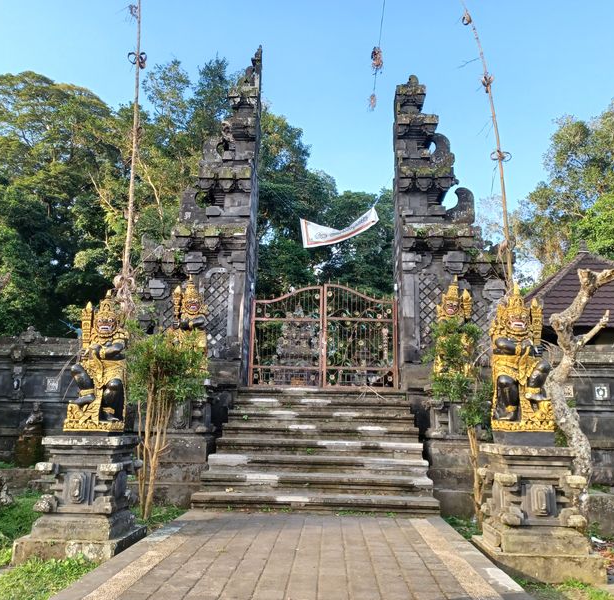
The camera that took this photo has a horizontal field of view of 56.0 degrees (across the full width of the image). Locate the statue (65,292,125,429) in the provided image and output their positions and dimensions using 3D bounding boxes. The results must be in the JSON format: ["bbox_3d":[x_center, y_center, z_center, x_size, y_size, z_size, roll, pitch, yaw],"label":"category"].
[{"bbox_3d":[-2.312,0.675,6.429,0.477,1.539,0.477,1,-12,2],"label":"statue"}]

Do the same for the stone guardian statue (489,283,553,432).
[{"bbox_3d":[2.283,0.633,6.217,0.477,1.530,0.477,1,-12,2],"label":"stone guardian statue"}]

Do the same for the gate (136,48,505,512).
[{"bbox_3d":[0.324,-1.123,11.571,7.740,9.540,3.870,1,-12,2],"label":"gate"}]

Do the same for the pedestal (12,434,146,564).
[{"bbox_3d":[-2.349,2.041,6.128,0.981,1.188,0.972,1,-12,2],"label":"pedestal"}]

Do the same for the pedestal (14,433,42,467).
[{"bbox_3d":[-4.492,2.452,9.403,0.405,0.531,0.396,1,-12,2],"label":"pedestal"}]

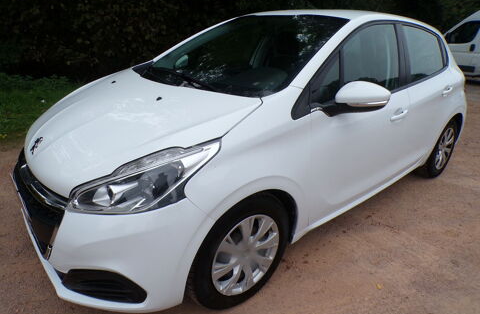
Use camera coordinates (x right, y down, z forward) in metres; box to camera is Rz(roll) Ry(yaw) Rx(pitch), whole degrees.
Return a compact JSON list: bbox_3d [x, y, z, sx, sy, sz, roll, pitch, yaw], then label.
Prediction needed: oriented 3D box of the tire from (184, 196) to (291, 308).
[{"bbox_3d":[-0.025,0.433,1.637,0.618,0.617,0.195,-16,27,-39],"label":"tire"}]

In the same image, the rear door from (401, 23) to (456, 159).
[{"bbox_3d":[1.433,-0.476,2.647,0.840,1.060,0.290,-16,27,-39],"label":"rear door"}]

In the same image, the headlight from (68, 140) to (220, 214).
[{"bbox_3d":[-0.367,0.086,1.323,0.560,0.295,0.390,-16,27,-39],"label":"headlight"}]

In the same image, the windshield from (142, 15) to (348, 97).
[{"bbox_3d":[-0.053,-0.738,2.175,1.000,0.130,1.320,-39,40,-25],"label":"windshield"}]

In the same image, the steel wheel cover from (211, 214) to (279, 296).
[{"bbox_3d":[0.022,0.457,1.588,0.420,0.420,0.060,-16,27,-39],"label":"steel wheel cover"}]

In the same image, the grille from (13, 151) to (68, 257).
[{"bbox_3d":[-1.028,0.161,1.628,0.165,0.390,0.880,-16,27,-39],"label":"grille"}]

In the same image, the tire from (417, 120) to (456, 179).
[{"bbox_3d":[1.881,-0.106,3.223,0.618,0.617,0.195,-16,27,-39],"label":"tire"}]

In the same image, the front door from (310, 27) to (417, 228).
[{"bbox_3d":[0.716,-0.264,2.053,1.130,1.120,0.295,-16,27,-39],"label":"front door"}]

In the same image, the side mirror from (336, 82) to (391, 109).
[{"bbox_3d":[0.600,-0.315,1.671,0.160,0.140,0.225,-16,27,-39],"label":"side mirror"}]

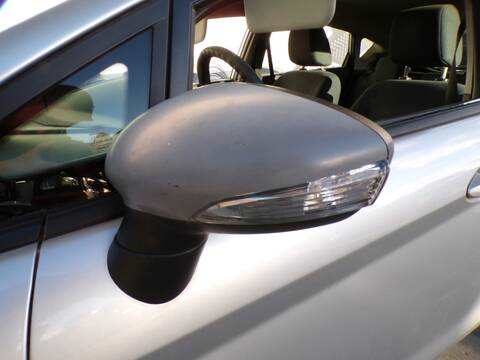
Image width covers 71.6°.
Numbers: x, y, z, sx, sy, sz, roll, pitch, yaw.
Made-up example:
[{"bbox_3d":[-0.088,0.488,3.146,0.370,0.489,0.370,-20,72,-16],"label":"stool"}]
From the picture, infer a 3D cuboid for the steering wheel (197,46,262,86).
[{"bbox_3d":[-0.019,-0.166,0.891,0.100,0.375,0.375,-32,30,-17],"label":"steering wheel"}]

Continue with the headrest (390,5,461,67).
[{"bbox_3d":[0.638,-0.487,1.130,0.120,0.190,0.240,-8,21,-28],"label":"headrest"}]

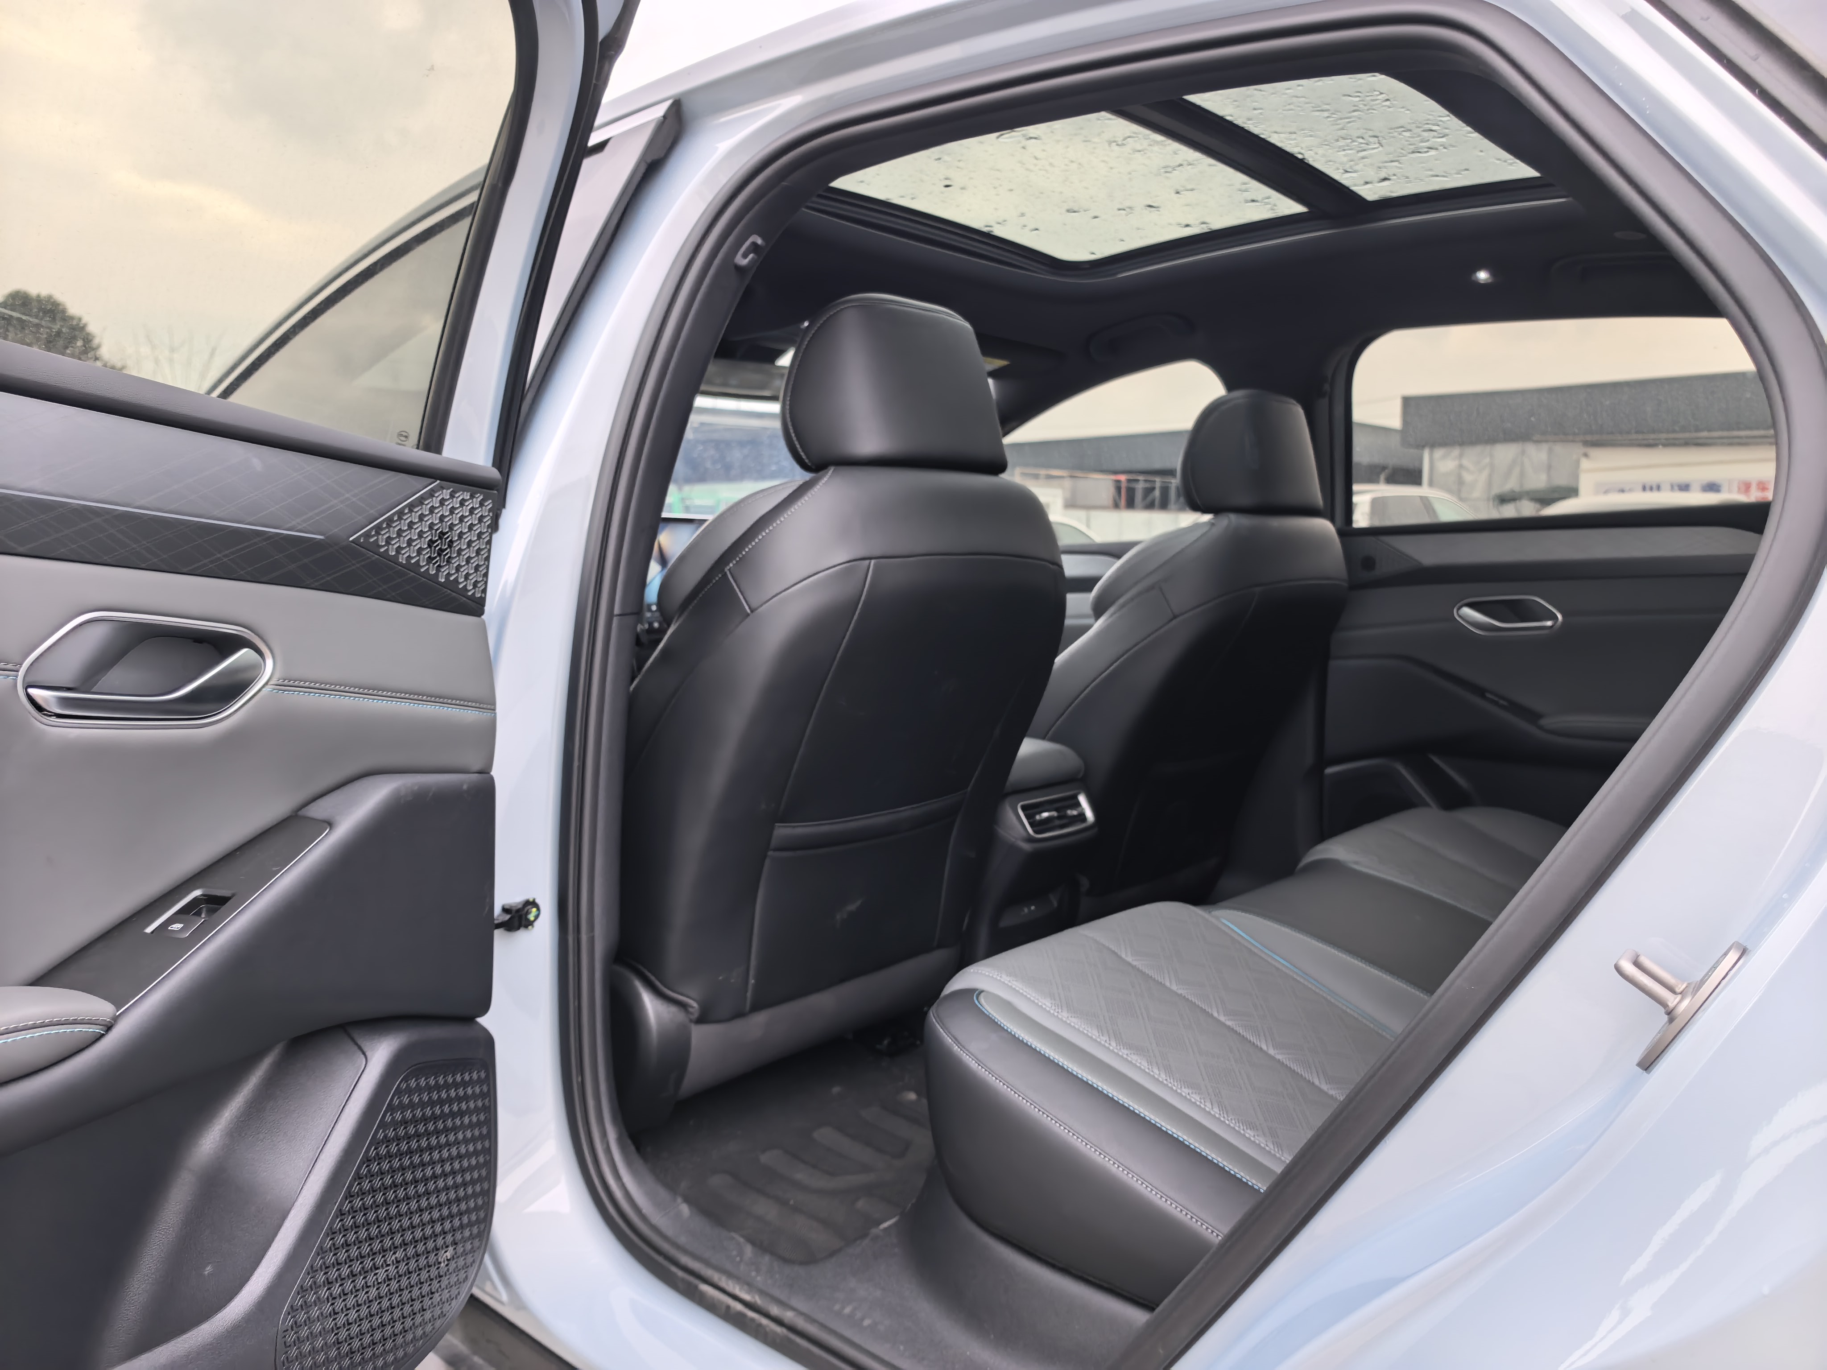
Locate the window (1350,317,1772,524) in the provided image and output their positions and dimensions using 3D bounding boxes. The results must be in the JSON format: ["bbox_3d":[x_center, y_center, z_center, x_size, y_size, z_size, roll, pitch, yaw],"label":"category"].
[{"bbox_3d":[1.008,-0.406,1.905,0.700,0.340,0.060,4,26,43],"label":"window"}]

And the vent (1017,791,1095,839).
[{"bbox_3d":[0.199,0.185,1.824,0.145,0.060,0.035,-5,-20,-47],"label":"vent"}]

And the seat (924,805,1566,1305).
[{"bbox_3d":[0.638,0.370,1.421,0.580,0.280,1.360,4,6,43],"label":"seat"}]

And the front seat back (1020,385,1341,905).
[{"bbox_3d":[0.422,-0.035,2.099,0.320,0.880,0.520,22,18,40],"label":"front seat back"}]

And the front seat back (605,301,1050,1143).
[{"bbox_3d":[-0.119,0.015,1.594,0.330,0.930,0.530,22,18,40],"label":"front seat back"}]

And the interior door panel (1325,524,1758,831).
[{"bbox_3d":[1.050,0.067,1.958,0.820,0.620,0.120,4,6,43],"label":"interior door panel"}]

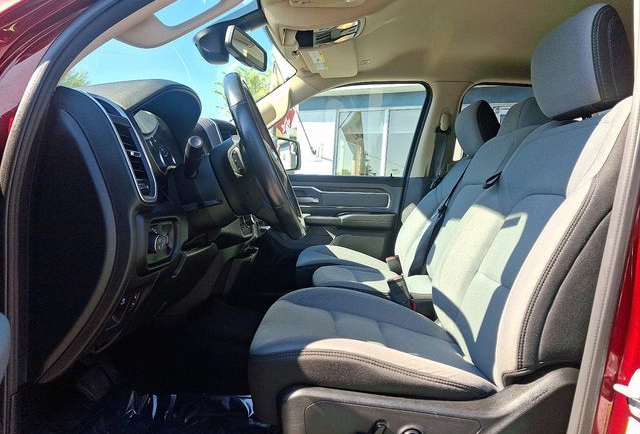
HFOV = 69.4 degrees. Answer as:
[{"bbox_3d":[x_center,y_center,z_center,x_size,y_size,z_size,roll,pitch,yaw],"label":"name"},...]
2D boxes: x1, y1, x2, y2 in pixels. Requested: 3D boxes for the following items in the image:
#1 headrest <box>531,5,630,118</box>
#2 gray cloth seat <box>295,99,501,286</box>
[{"bbox_3d":[0.580,-0.331,1.020,0.120,0.200,0.265,2,-1,-1],"label":"headrest"},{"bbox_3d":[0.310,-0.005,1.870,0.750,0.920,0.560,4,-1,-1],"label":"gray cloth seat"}]

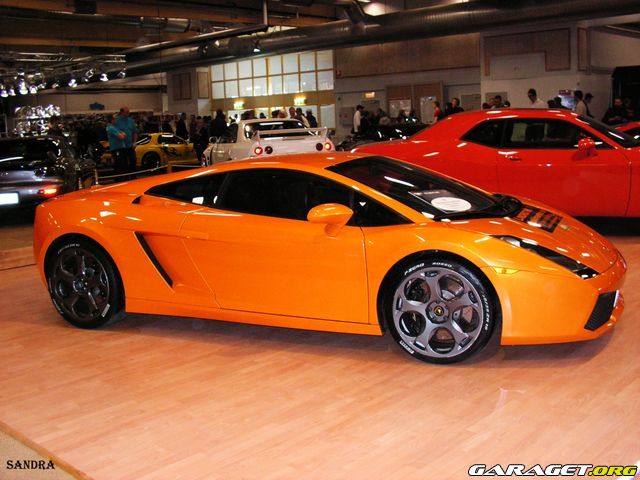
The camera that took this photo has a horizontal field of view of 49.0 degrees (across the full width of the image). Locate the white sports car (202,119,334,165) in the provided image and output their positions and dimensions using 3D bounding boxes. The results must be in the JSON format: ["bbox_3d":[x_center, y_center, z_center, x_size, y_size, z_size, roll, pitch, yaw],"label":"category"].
[{"bbox_3d":[-1.202,-1.752,14.725,1.800,1.360,4.650,-6,10,-19],"label":"white sports car"}]

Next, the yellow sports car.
[{"bbox_3d":[-5.370,-2.921,23.398,1.760,1.220,4.290,3,11,32],"label":"yellow sports car"}]

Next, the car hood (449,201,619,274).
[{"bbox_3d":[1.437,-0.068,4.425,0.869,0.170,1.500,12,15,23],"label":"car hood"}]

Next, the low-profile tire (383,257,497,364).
[{"bbox_3d":[0.692,0.377,3.958,0.645,0.645,0.235,2,11,25],"label":"low-profile tire"}]

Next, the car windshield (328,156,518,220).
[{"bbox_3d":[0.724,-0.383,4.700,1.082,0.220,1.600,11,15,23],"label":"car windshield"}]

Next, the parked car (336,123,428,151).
[{"bbox_3d":[2.264,-1.859,14.917,4.400,1.240,1.800,-11,13,-41],"label":"parked car"}]

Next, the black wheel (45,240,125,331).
[{"bbox_3d":[-1.622,0.296,5.051,0.660,0.656,0.290,2,11,25],"label":"black wheel"}]

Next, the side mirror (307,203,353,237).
[{"bbox_3d":[0.073,-0.106,3.995,0.200,0.200,0.240,2,11,25],"label":"side mirror"}]

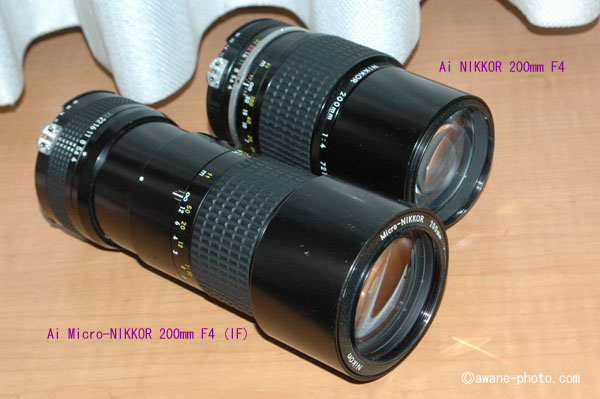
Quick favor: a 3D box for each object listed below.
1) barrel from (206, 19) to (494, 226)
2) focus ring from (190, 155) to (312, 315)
[{"bbox_3d":[0.020,-0.035,0.603,0.121,0.066,0.066,26,45,39],"label":"barrel"},{"bbox_3d":[-0.010,0.017,0.540,0.034,0.062,0.062,22,43,36],"label":"focus ring"}]

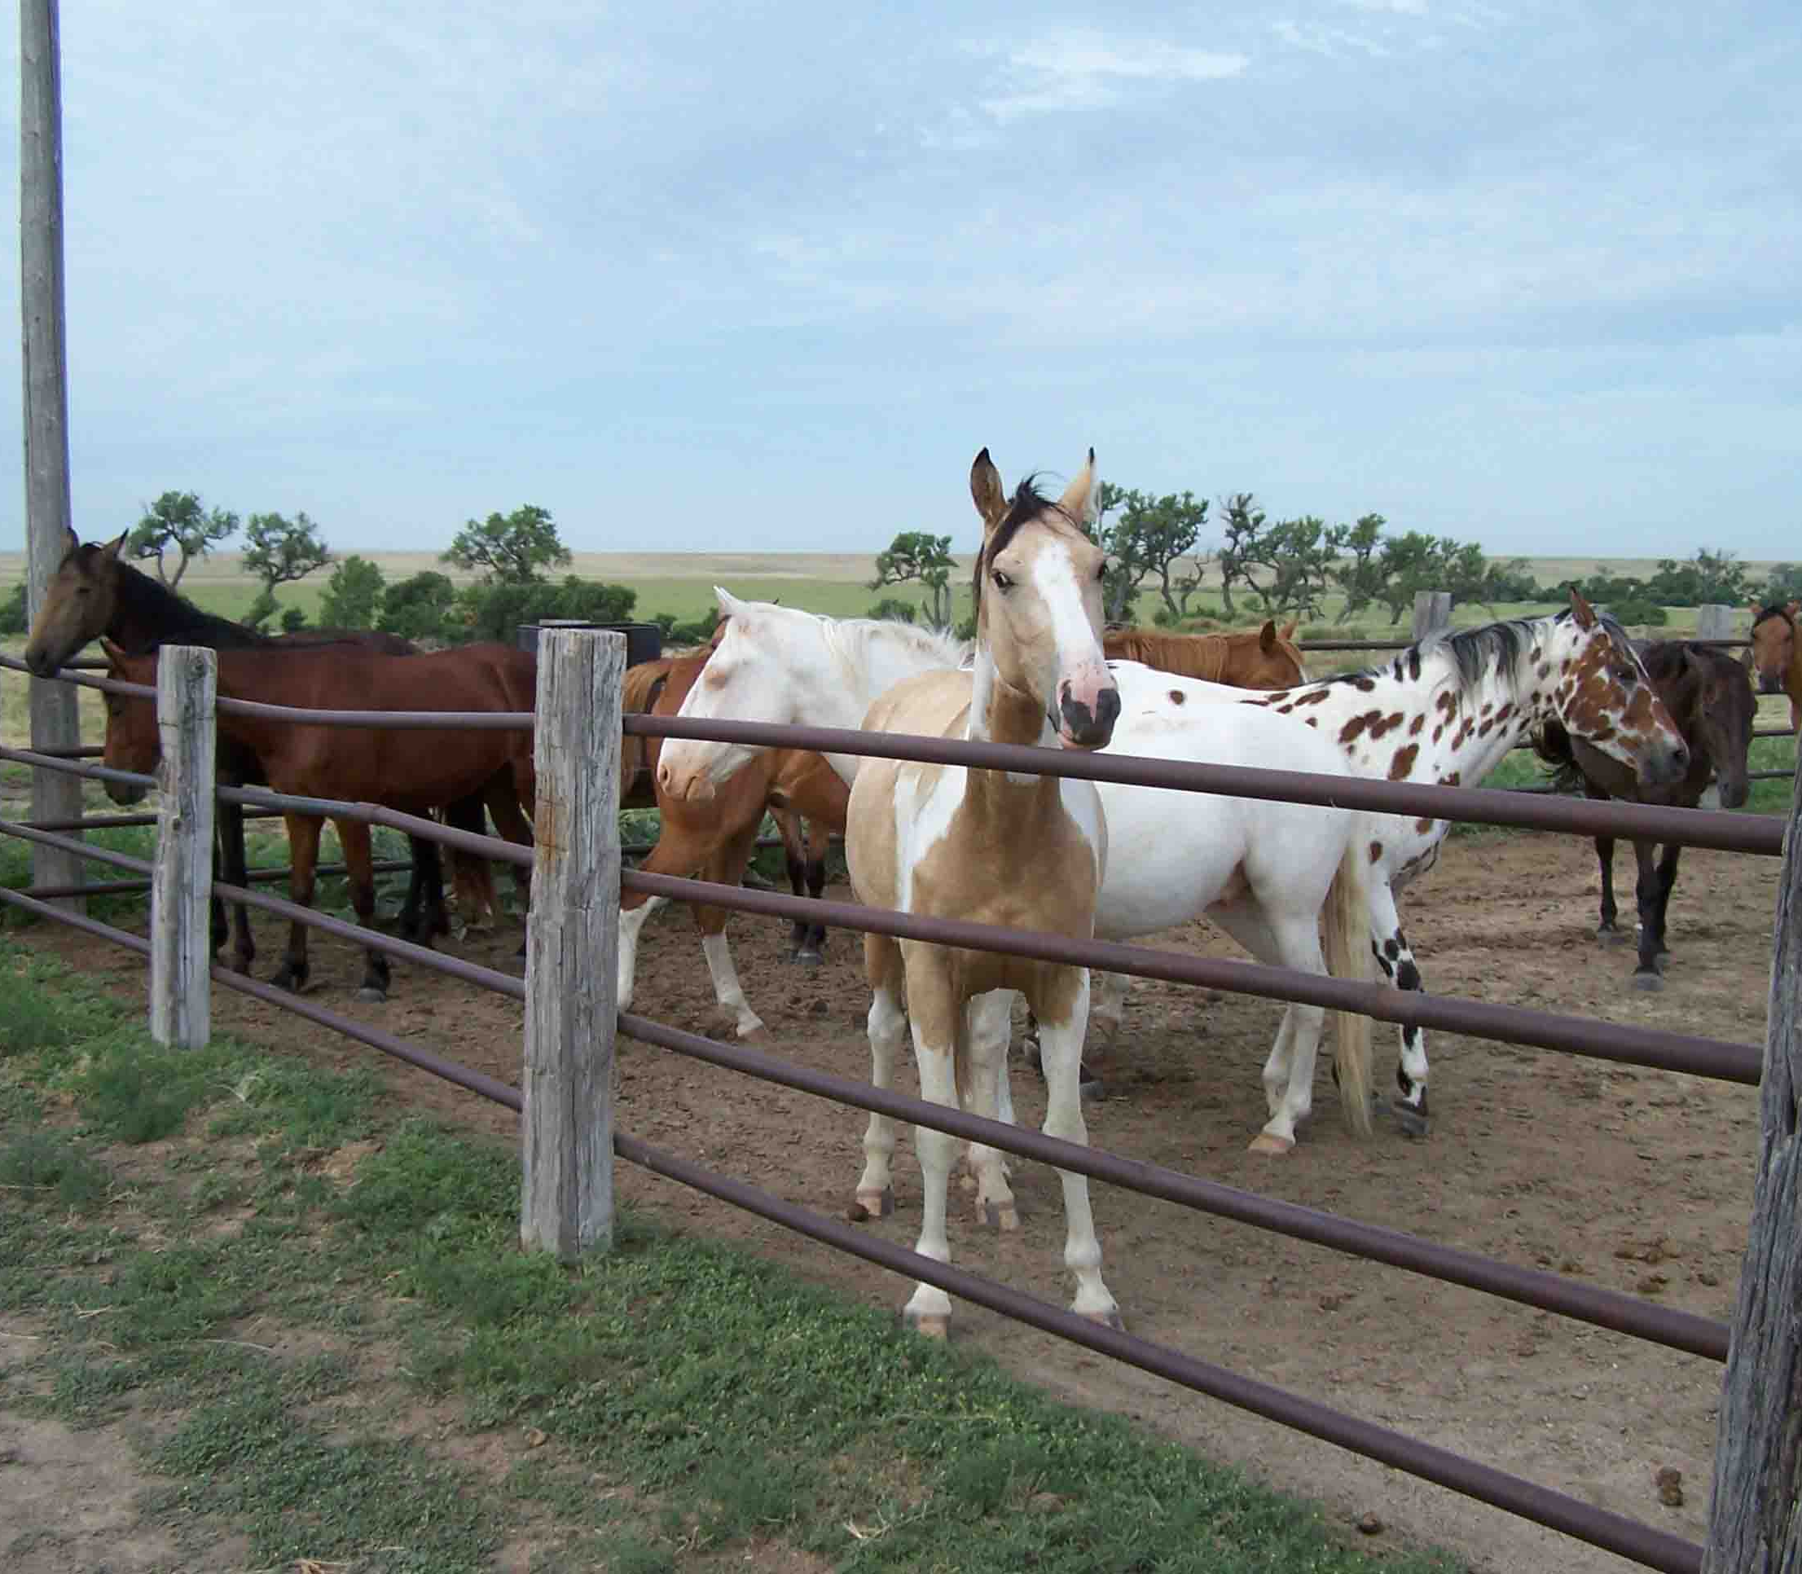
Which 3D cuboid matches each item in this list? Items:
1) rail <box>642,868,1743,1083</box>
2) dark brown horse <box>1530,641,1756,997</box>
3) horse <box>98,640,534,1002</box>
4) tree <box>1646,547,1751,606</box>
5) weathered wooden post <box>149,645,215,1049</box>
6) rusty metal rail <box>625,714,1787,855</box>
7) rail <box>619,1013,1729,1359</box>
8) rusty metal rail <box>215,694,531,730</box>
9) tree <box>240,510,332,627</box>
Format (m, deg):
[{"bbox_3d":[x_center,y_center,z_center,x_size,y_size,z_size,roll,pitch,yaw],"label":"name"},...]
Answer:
[{"bbox_3d":[0.323,0.341,4.779,0.058,0.058,3.099,-5,7,-42],"label":"rail"},{"bbox_3d":[3.414,0.044,10.714,0.580,1.500,2.000,1,6,3],"label":"dark brown horse"},{"bbox_3d":[-2.287,0.101,9.363,2.000,1.440,0.580,-2,6,-22],"label":"horse"},{"bbox_3d":[34.624,-9.145,100.000,4.555,2.562,4.099,0,6,0],"label":"tree"},{"bbox_3d":[-2.760,0.239,8.823,0.180,1.563,0.230,-3,7,-37],"label":"weathered wooden post"},{"bbox_3d":[0.342,-0.042,4.779,0.058,0.058,3.129,-5,8,-42],"label":"rusty metal rail"},{"bbox_3d":[0.289,0.740,4.779,0.058,0.058,3.078,-5,8,-41],"label":"rail"},{"bbox_3d":[-1.723,-0.236,7.213,0.058,0.075,2.506,-4,5,-35],"label":"rusty metal rail"},{"bbox_3d":[-17.614,-6.247,66.000,2.583,3.335,2.325,0,6,0],"label":"tree"}]

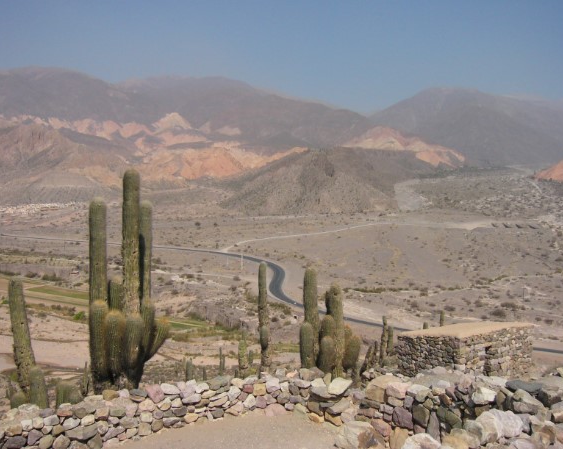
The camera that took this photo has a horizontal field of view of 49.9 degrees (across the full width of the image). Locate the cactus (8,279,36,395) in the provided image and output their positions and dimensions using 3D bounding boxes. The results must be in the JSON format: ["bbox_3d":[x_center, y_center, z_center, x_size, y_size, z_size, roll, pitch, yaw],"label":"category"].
[{"bbox_3d":[-5.561,2.426,13.000,0.600,2.550,0.500,0,6,0],"label":"cactus"}]

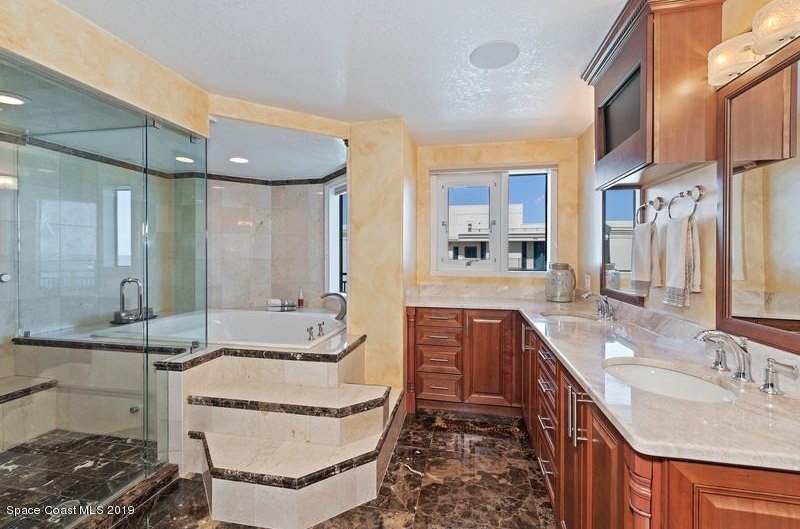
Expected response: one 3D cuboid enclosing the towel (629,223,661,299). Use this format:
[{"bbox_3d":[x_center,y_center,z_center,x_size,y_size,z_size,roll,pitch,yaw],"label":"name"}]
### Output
[{"bbox_3d":[1.212,-0.022,1.646,0.081,0.356,0.160,0,1,13],"label":"towel"}]

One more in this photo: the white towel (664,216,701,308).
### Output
[{"bbox_3d":[1.150,-0.011,1.360,0.078,0.365,0.165,0,1,13],"label":"white towel"}]

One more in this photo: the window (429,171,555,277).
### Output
[{"bbox_3d":[0.866,-0.388,3.163,1.143,0.998,0.100,0,1,13],"label":"window"}]

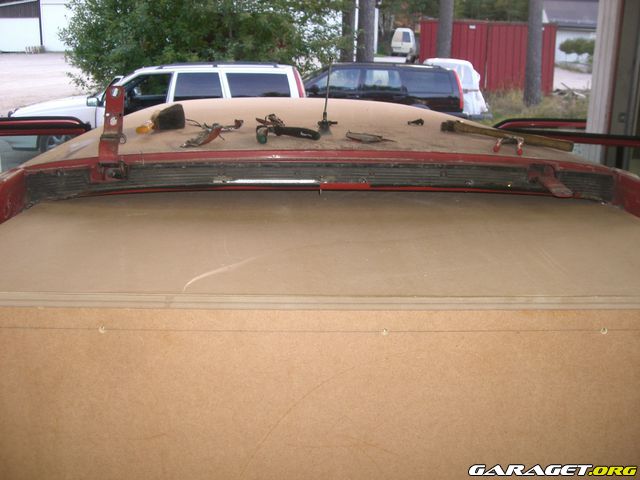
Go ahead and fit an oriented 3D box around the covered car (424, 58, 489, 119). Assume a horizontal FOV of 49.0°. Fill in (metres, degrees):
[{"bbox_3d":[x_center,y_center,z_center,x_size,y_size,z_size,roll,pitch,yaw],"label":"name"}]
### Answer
[{"bbox_3d":[3.169,-3.722,17.331,1.700,1.410,4.200,3,16,8],"label":"covered car"}]

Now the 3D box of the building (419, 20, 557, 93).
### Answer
[{"bbox_3d":[6.747,-7.454,28.648,4.900,2.600,4.900,4,16,12],"label":"building"}]

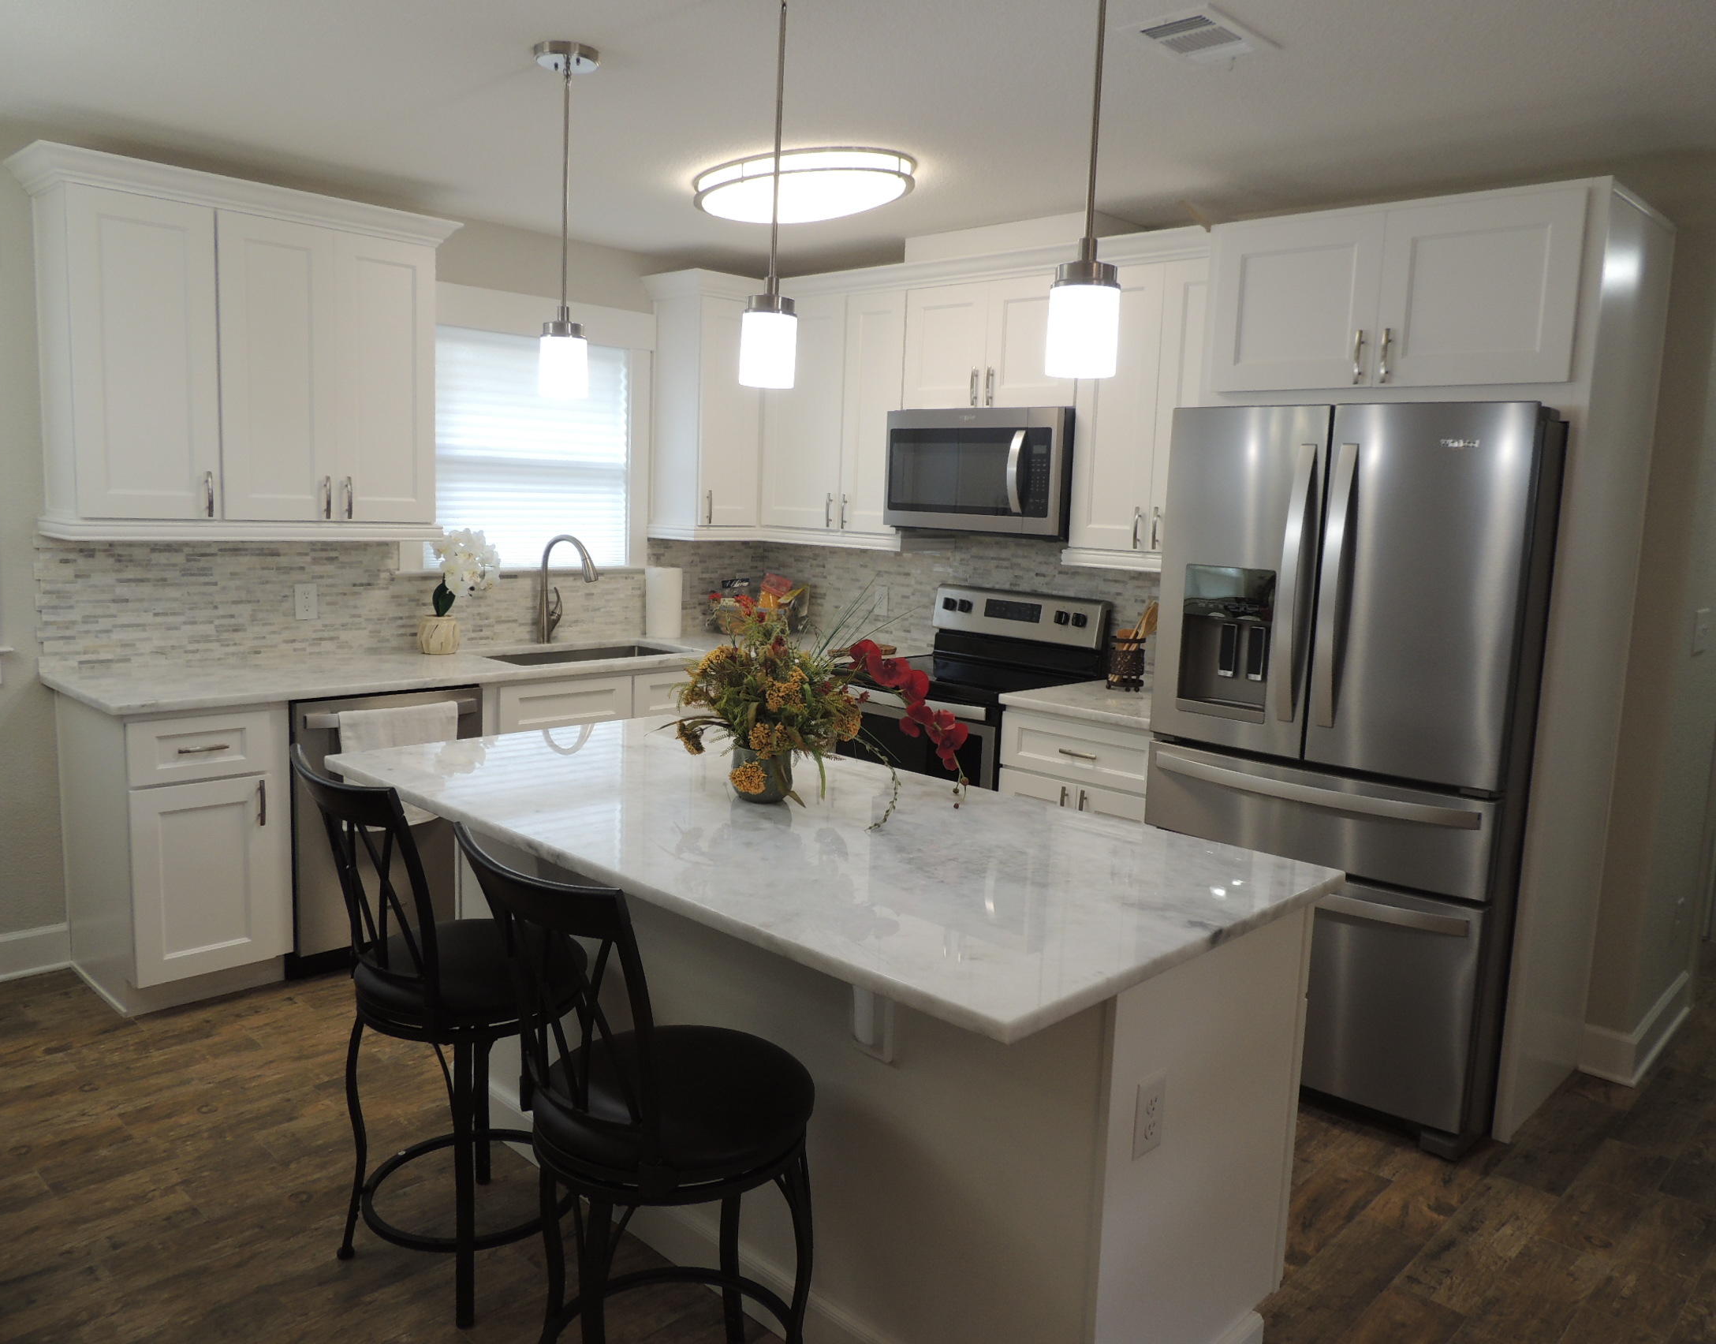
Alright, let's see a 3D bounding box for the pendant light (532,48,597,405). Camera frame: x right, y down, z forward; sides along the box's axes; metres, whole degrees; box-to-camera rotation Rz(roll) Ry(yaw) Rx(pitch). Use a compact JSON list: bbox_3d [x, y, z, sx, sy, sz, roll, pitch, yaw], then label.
[{"bbox_3d":[-0.647,-0.985,2.754,0.134,0.740,0.134,2,8,0],"label":"pendant light"}]

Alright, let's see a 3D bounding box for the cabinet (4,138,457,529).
[{"bbox_3d":[-1.868,-0.935,3.856,0.380,1.039,1.185,10,11,43],"label":"cabinet"}]

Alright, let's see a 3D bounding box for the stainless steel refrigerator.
[{"bbox_3d":[1.380,0.204,3.395,0.905,1.780,0.800,10,11,43],"label":"stainless steel refrigerator"}]

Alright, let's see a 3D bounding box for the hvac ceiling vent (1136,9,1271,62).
[{"bbox_3d":[0.698,-1.269,2.497,0.190,0.020,0.265,10,11,43],"label":"hvac ceiling vent"}]

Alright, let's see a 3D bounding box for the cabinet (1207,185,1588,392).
[{"bbox_3d":[1.503,-0.939,3.300,0.939,0.455,0.625,10,11,43],"label":"cabinet"}]

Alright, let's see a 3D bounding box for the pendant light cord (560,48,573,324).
[{"bbox_3d":[-0.644,-1.059,2.744,0.014,0.550,0.014,10,11,43],"label":"pendant light cord"}]

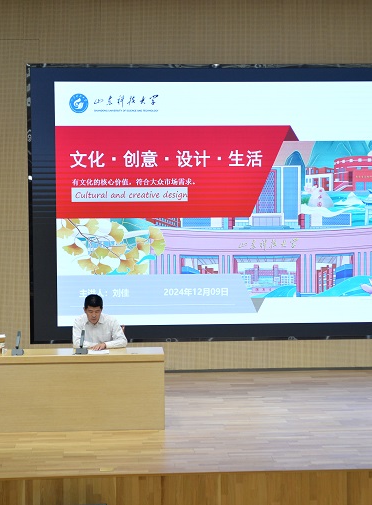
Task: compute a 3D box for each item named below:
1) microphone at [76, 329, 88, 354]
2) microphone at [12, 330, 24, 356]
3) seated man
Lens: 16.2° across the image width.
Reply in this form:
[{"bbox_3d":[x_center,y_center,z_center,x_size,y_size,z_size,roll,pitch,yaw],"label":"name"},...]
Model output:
[{"bbox_3d":[-1.011,0.882,12.765,0.108,0.210,0.130,0,4,4],"label":"microphone"},{"bbox_3d":[-1.631,0.889,12.713,0.108,0.210,0.130,0,4,4],"label":"microphone"},{"bbox_3d":[-0.861,1.056,13.271,0.551,1.267,0.780,-1,4,-4],"label":"seated man"}]

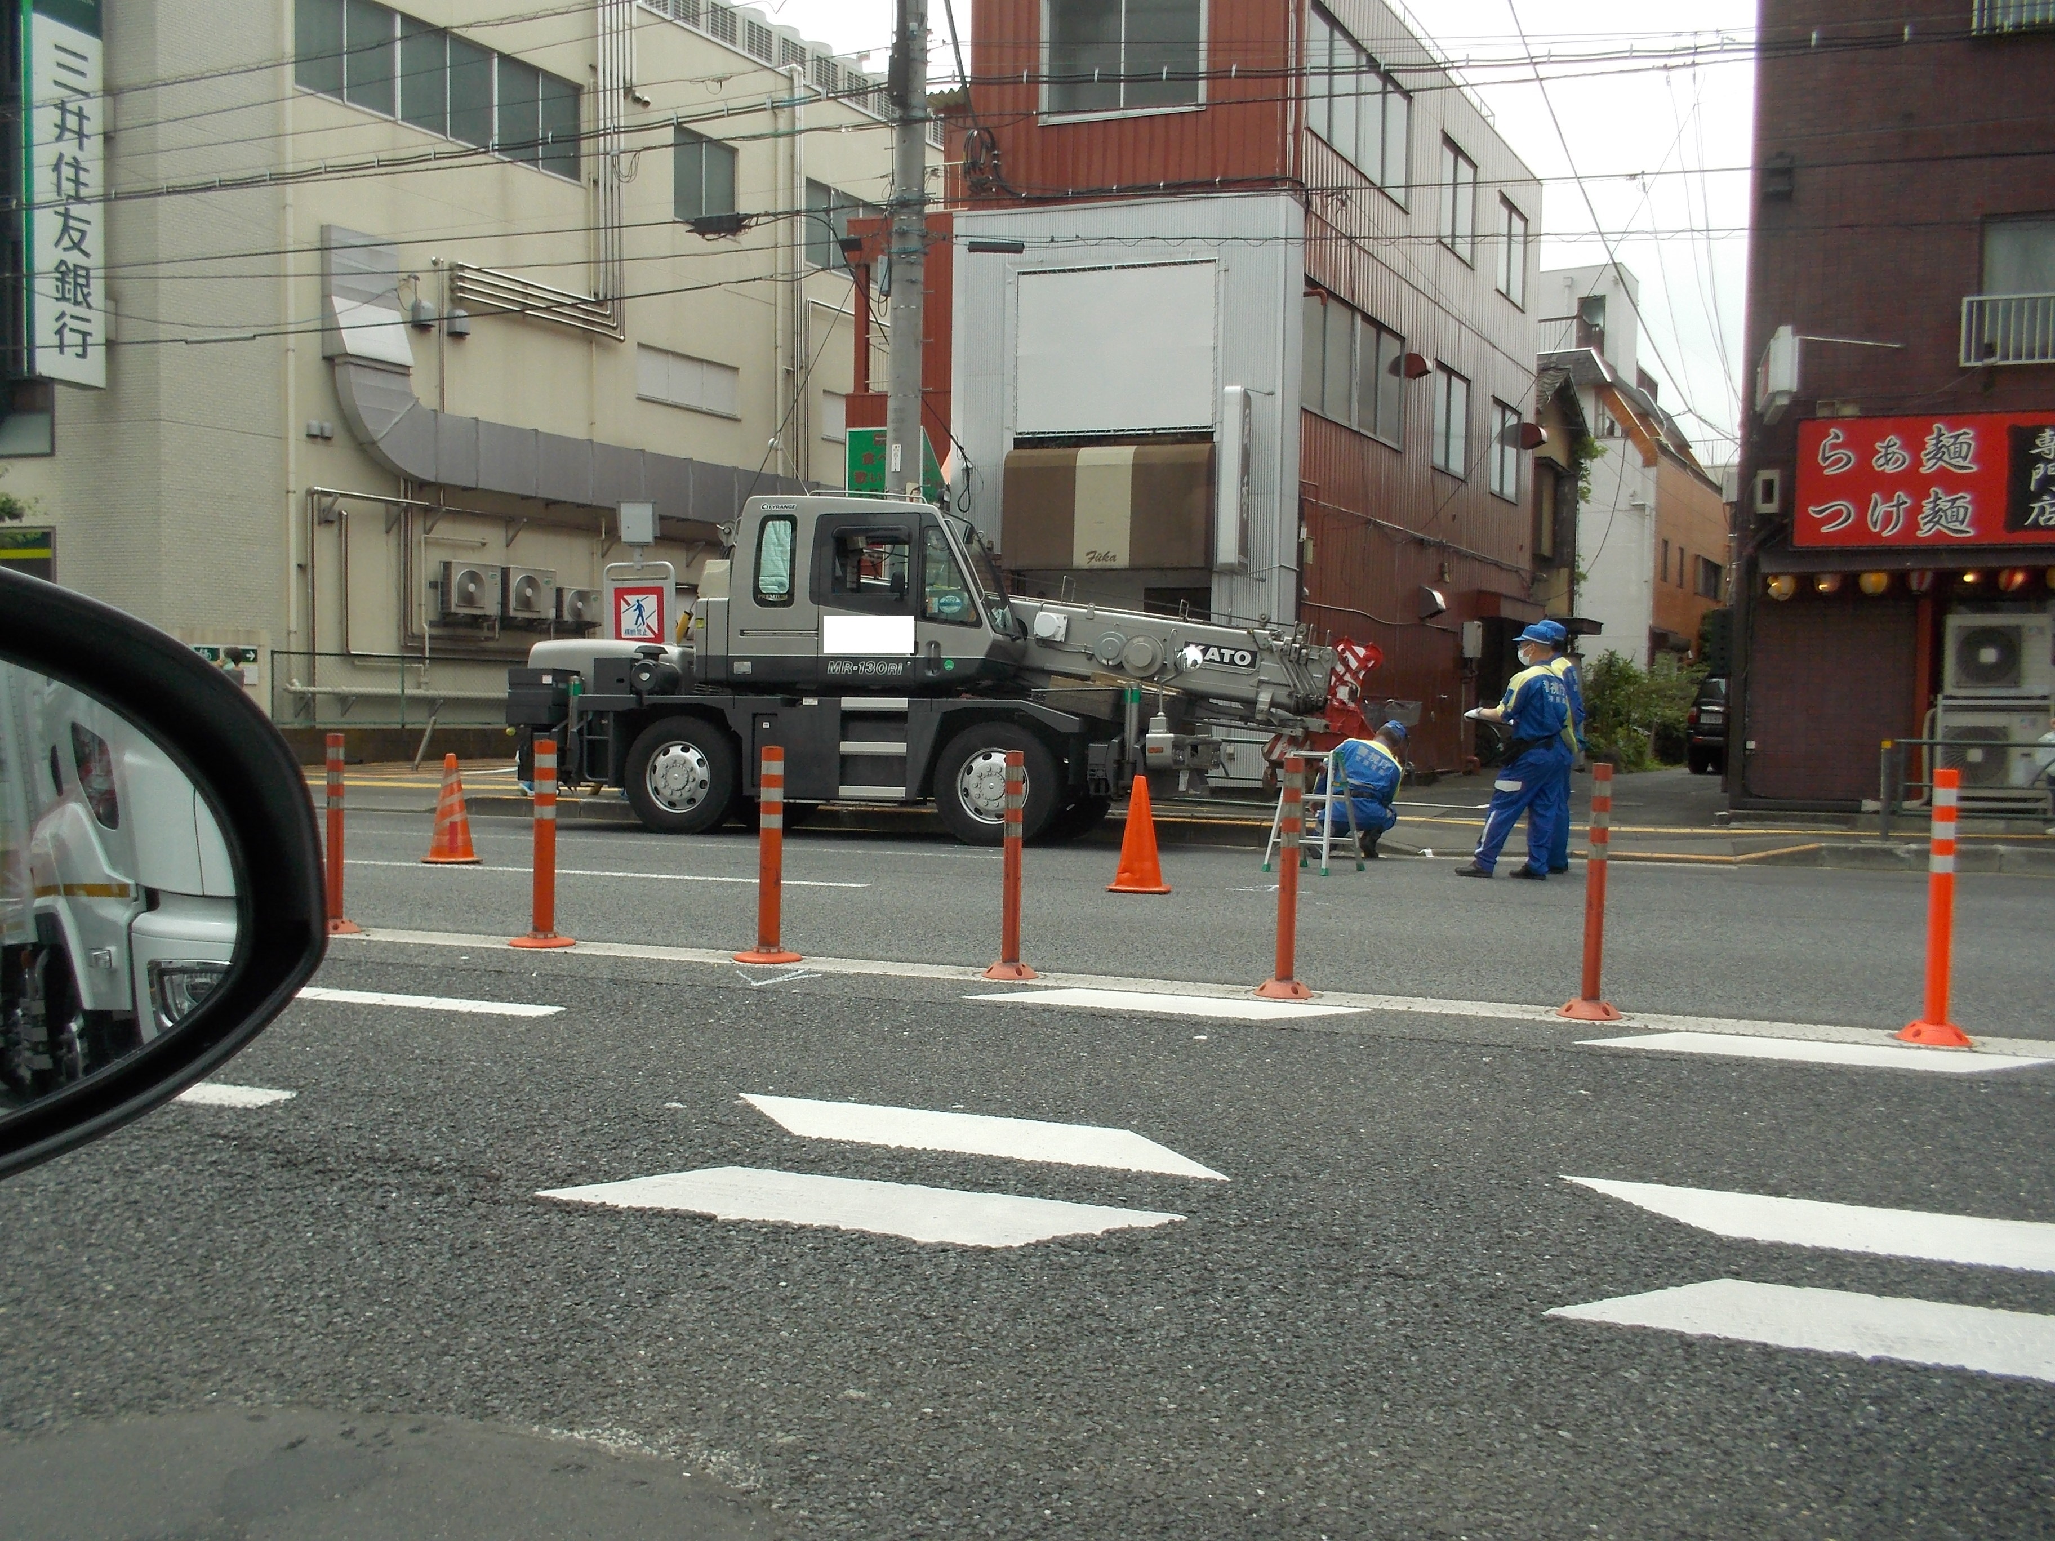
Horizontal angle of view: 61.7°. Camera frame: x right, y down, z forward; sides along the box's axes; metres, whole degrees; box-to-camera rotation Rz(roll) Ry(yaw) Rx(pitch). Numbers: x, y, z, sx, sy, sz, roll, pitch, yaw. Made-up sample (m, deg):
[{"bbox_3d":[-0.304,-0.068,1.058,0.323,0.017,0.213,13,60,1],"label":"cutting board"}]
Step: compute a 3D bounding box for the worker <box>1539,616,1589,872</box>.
[{"bbox_3d":[3.700,-0.159,12.150,0.500,1.780,0.540,2,3,17],"label":"worker"}]

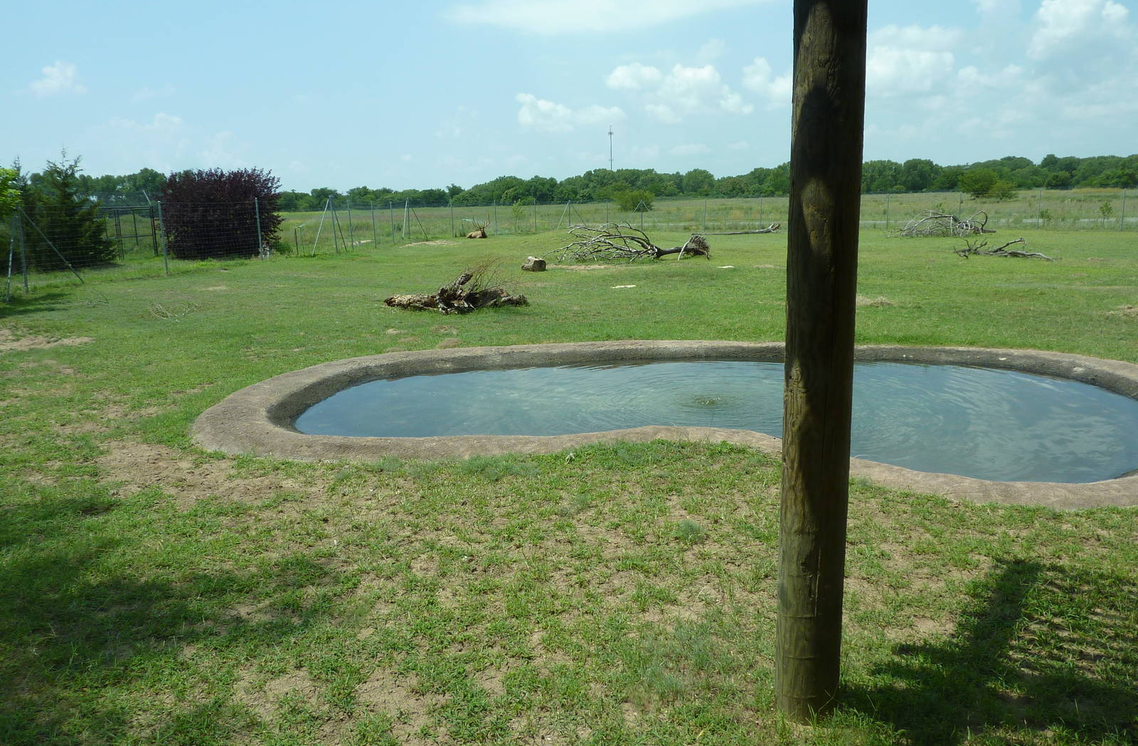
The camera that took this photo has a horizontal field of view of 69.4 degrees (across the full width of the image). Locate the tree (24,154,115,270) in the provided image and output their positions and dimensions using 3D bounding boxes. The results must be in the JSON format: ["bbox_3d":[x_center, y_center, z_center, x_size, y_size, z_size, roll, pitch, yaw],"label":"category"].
[{"bbox_3d":[-18.492,-6.015,30.461,2.600,4.100,2.600,-9,14,-32],"label":"tree"}]

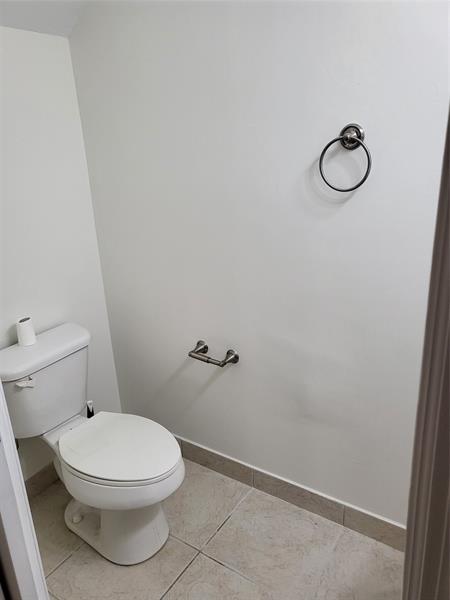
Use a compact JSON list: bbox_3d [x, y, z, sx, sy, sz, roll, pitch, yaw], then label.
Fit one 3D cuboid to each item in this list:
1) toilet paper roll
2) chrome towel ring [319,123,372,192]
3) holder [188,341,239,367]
[{"bbox_3d":[-0.810,0.129,1.833,0.064,0.102,0.064,-3,18,1],"label":"toilet paper roll"},{"bbox_3d":[0.360,-0.416,1.324,0.156,0.190,0.067,9,21,34],"label":"chrome towel ring"},{"bbox_3d":[-0.053,0.232,1.846,0.213,0.063,0.087,9,21,34],"label":"holder"}]

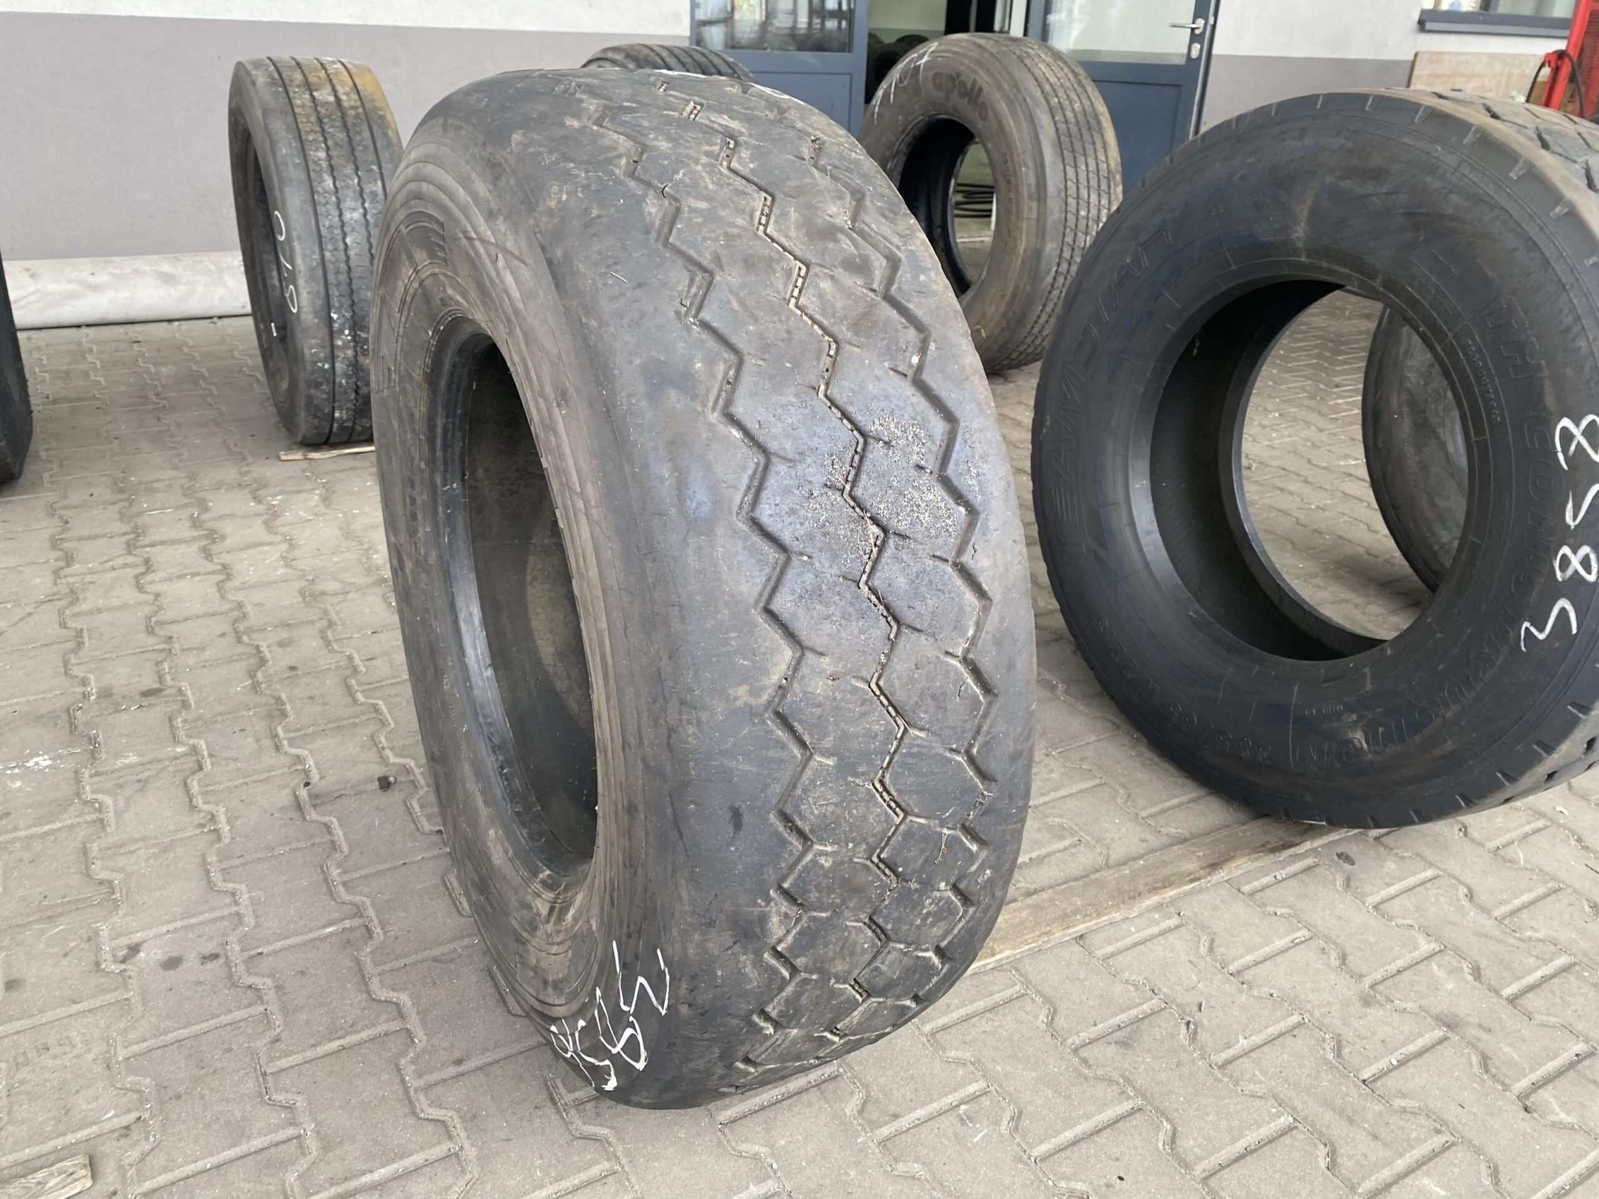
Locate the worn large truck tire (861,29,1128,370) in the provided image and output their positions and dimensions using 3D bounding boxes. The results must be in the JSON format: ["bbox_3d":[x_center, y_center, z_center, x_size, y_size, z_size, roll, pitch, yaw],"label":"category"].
[{"bbox_3d":[0.579,-1.285,3.972,0.370,1.060,1.060,-14,30,-31],"label":"worn large truck tire"}]

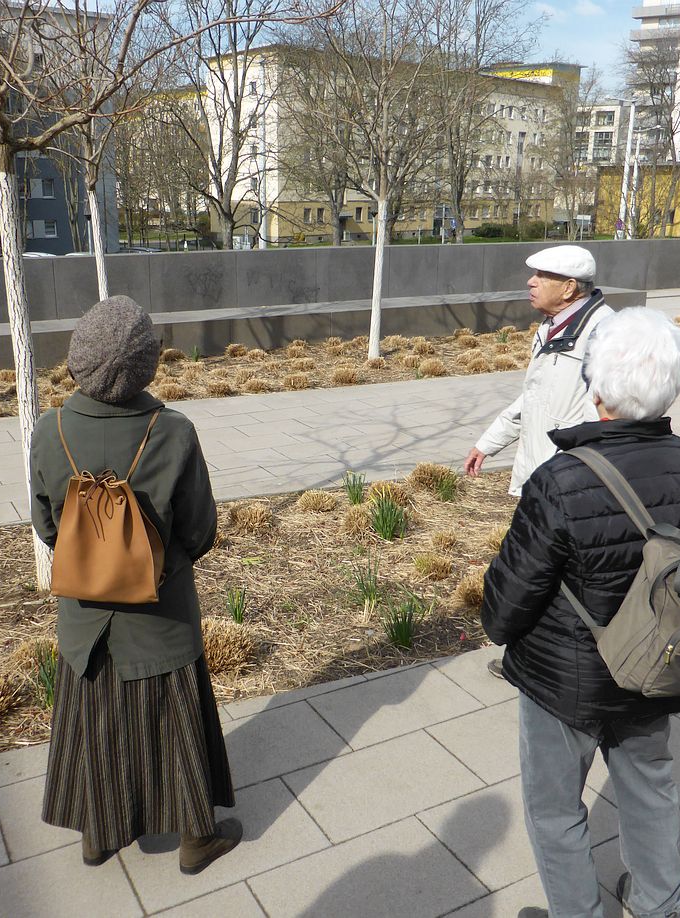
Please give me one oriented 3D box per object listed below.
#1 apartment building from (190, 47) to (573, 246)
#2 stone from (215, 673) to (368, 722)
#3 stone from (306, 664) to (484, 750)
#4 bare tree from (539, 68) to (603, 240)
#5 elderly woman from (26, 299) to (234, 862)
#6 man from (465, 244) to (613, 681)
[{"bbox_3d":[6.387,-32.544,96.219,40.336,17.000,12.737,-12,20,-36],"label":"apartment building"},{"bbox_3d":[-0.170,0.984,3.594,0.597,0.070,0.125,-9,18,-28],"label":"stone"},{"bbox_3d":[0.221,1.005,3.518,0.596,0.070,0.396,-9,18,-28],"label":"stone"},{"bbox_3d":[19.508,-25.362,74.816,5.417,14.204,5.417,0,16,0],"label":"bare tree"},{"bbox_3d":[-0.550,0.388,2.507,0.540,1.672,0.440,4,16,11],"label":"elderly woman"},{"bbox_3d":[0.823,0.051,3.518,0.580,1.765,0.520,-2,16,-8],"label":"man"}]

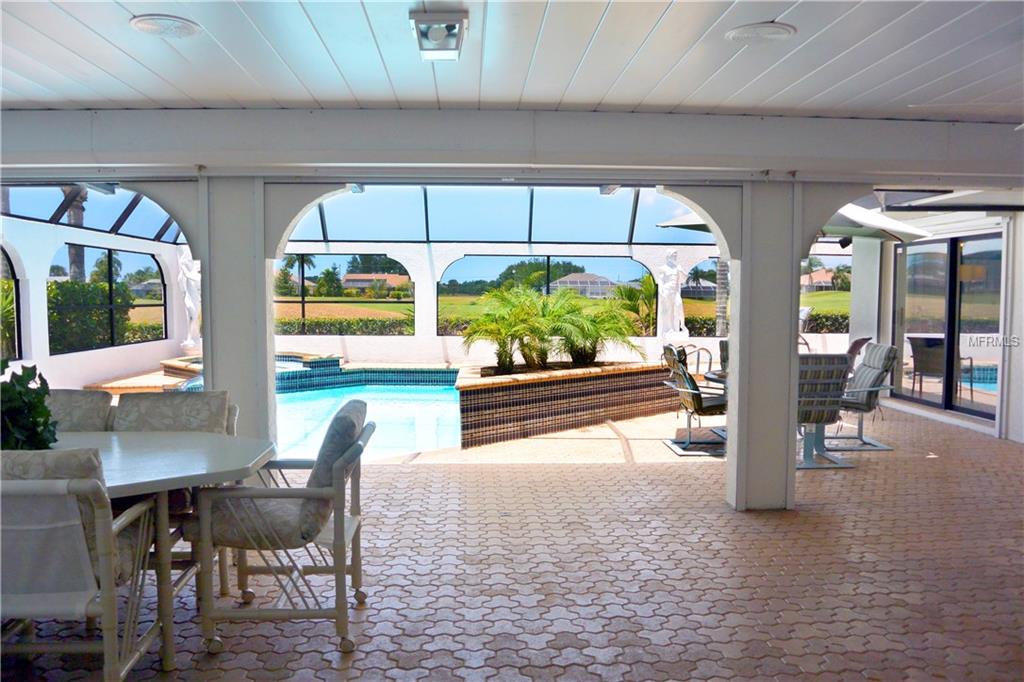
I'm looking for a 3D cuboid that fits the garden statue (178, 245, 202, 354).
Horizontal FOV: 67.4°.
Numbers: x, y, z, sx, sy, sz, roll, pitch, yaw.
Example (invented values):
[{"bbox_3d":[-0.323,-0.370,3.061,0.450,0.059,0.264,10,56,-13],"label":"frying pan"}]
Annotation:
[{"bbox_3d":[-5.608,-0.768,13.456,0.500,1.780,0.450,-1,4,-20],"label":"garden statue"}]

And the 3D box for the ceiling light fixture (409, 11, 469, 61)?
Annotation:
[{"bbox_3d":[-0.288,-1.207,3.060,0.230,0.145,0.210,0,4,-4],"label":"ceiling light fixture"}]

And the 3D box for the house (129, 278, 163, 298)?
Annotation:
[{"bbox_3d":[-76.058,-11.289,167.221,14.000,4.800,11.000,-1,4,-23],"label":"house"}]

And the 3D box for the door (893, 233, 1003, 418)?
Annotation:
[{"bbox_3d":[5.212,-0.207,9.146,0.130,2.050,2.420,0,4,-4],"label":"door"}]

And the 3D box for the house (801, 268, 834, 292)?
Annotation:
[{"bbox_3d":[54.057,-11.138,145.230,13.000,5.000,11.000,1,4,18],"label":"house"}]

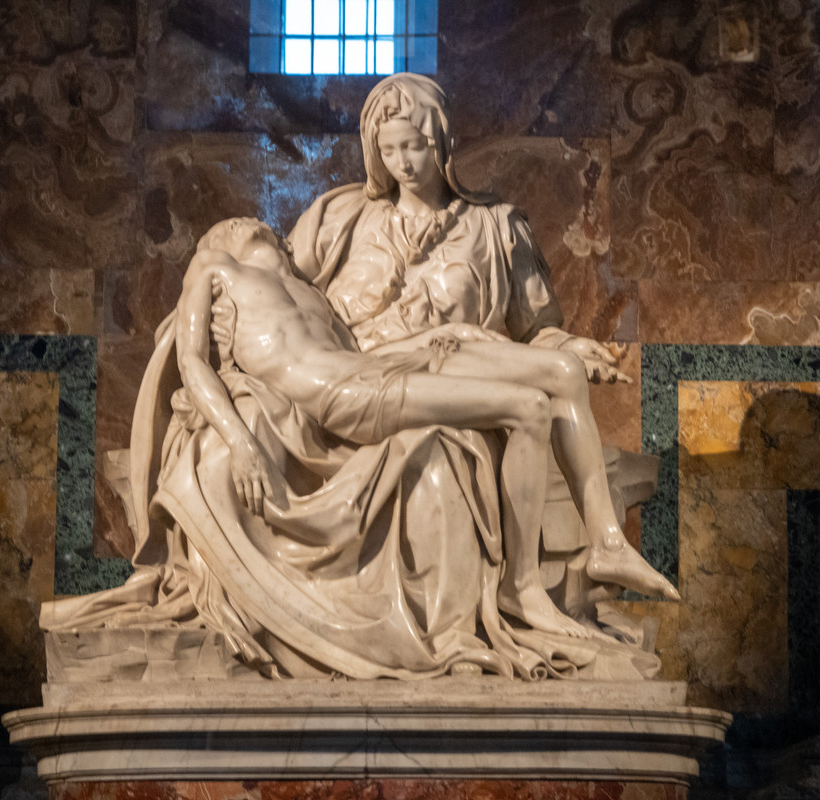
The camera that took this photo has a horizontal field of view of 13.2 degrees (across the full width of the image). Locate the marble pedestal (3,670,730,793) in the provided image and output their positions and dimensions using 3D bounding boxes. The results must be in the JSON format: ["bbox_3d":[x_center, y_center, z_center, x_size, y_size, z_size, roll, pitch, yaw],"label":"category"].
[{"bbox_3d":[-0.126,0.959,9.922,2.064,0.305,1.100,0,-9,0],"label":"marble pedestal"}]

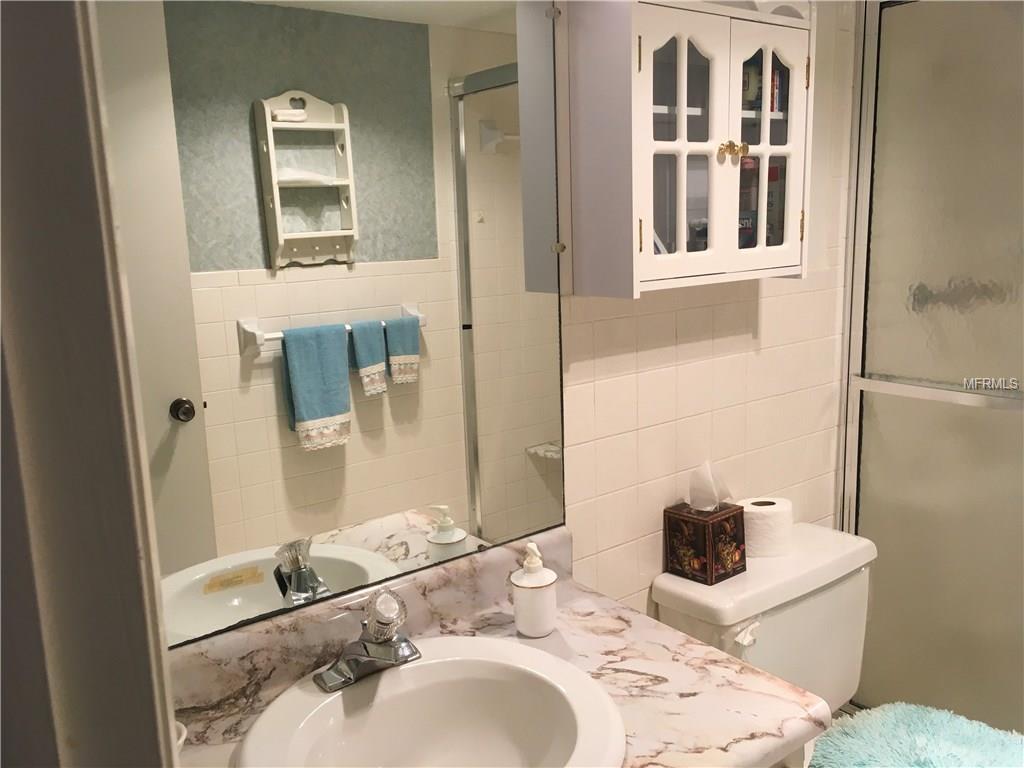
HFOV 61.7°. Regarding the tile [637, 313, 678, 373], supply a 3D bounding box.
[{"bbox_3d":[0.272,-0.081,1.629,0.108,0.108,0.008,-10,13,-37],"label":"tile"}]

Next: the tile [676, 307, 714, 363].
[{"bbox_3d":[0.358,-0.097,1.695,0.108,0.108,0.008,-10,13,-37],"label":"tile"}]

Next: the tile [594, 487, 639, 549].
[{"bbox_3d":[0.198,0.254,1.621,0.108,0.108,0.008,-10,13,-37],"label":"tile"}]

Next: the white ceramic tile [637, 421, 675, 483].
[{"bbox_3d":[0.283,0.134,1.681,0.108,0.108,0.011,-10,13,-36],"label":"white ceramic tile"}]

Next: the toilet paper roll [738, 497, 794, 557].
[{"bbox_3d":[0.530,0.298,1.803,0.115,0.095,0.115,-2,11,0],"label":"toilet paper roll"}]

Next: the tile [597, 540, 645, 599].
[{"bbox_3d":[0.201,0.361,1.641,0.108,0.108,0.008,-10,13,-37],"label":"tile"}]

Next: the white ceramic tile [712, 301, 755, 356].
[{"bbox_3d":[0.444,-0.112,1.761,0.108,0.108,0.008,-10,13,-37],"label":"white ceramic tile"}]

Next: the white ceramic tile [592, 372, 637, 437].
[{"bbox_3d":[0.192,0.042,1.596,0.108,0.108,0.011,-10,13,-36],"label":"white ceramic tile"}]

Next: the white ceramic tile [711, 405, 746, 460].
[{"bbox_3d":[0.457,0.104,1.810,0.108,0.108,0.011,-10,13,-36],"label":"white ceramic tile"}]

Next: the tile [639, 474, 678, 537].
[{"bbox_3d":[0.287,0.242,1.701,0.108,0.108,0.011,-10,13,-36],"label":"tile"}]

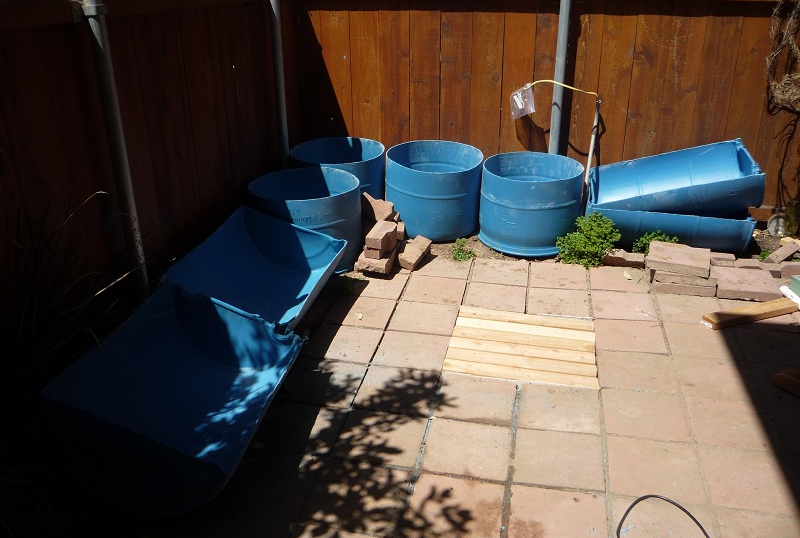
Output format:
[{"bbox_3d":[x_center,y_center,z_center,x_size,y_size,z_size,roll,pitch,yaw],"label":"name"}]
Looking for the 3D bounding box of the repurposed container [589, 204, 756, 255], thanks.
[{"bbox_3d":[1.564,-0.296,4.123,0.880,0.265,0.550,6,25,16],"label":"repurposed container"}]

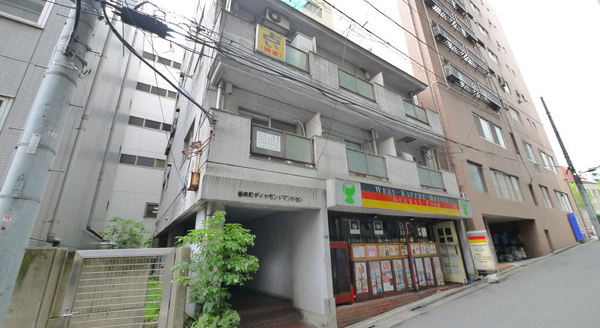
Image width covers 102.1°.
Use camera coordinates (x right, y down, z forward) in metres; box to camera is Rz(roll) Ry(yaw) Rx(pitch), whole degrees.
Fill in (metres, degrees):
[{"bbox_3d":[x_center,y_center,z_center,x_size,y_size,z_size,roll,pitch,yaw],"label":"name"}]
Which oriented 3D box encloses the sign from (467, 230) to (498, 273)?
[{"bbox_3d":[6.566,3.181,8.721,0.600,1.470,0.200,-17,-24,37],"label":"sign"}]

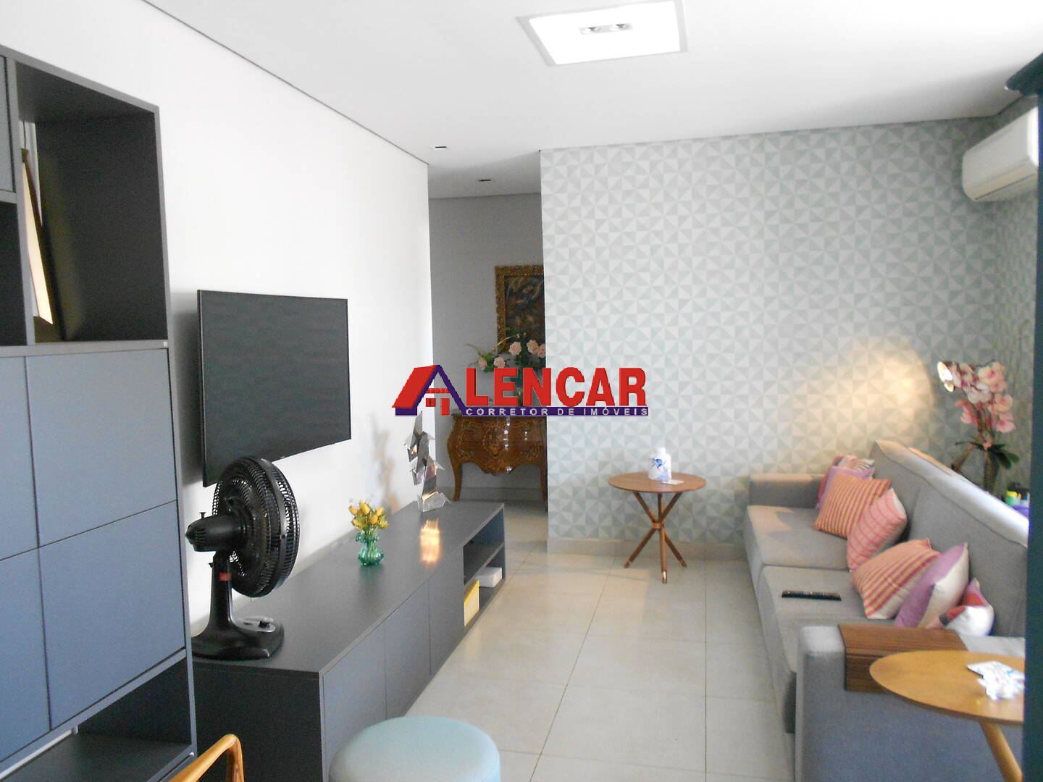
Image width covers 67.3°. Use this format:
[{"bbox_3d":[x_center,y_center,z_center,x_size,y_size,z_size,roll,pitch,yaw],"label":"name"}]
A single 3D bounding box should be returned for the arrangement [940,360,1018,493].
[{"bbox_3d":[2.441,0.198,4.183,0.381,0.740,0.360,0,4,13],"label":"arrangement"}]

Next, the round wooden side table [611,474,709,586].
[{"bbox_3d":[0.873,0.876,5.028,0.616,0.589,0.616,0,4,13],"label":"round wooden side table"}]

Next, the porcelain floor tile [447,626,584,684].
[{"bbox_3d":[-0.020,1.282,3.817,0.595,0.010,0.595,0,4,13],"label":"porcelain floor tile"}]

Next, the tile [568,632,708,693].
[{"bbox_3d":[0.560,1.280,3.683,0.595,0.010,0.595,0,4,13],"label":"tile"}]

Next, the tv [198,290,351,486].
[{"bbox_3d":[-1.035,-0.056,3.440,0.052,0.715,1.230,0,4,13],"label":"tv"}]

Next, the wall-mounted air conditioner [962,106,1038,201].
[{"bbox_3d":[2.574,-1.202,4.041,0.220,0.300,1.047,0,4,13],"label":"wall-mounted air conditioner"}]

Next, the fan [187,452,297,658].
[{"bbox_3d":[-1.022,0.567,2.792,0.321,0.650,0.494,-5,6,-44],"label":"fan"}]

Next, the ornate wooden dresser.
[{"bbox_3d":[-0.162,0.605,7.044,0.930,0.830,0.420,0,5,13],"label":"ornate wooden dresser"}]

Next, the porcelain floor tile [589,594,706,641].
[{"bbox_3d":[0.693,1.236,4.261,0.595,0.010,0.595,0,4,13],"label":"porcelain floor tile"}]

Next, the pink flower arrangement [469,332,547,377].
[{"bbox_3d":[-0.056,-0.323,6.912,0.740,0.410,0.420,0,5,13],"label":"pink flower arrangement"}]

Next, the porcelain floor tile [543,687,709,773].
[{"bbox_3d":[0.426,1.325,3.105,0.595,0.010,0.595,0,4,13],"label":"porcelain floor tile"}]

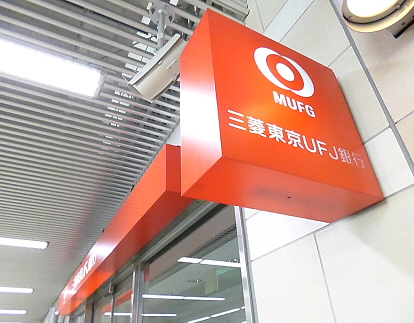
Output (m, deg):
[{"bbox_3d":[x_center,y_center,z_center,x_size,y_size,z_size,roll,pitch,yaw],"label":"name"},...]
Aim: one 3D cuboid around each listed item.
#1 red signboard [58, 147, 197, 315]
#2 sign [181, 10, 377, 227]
[{"bbox_3d":[-1.780,1.750,4.692,0.270,0.410,6.736,14,-37,-25],"label":"red signboard"},{"bbox_3d":[0.238,-0.150,1.087,0.620,0.626,0.223,14,-37,-25],"label":"sign"}]

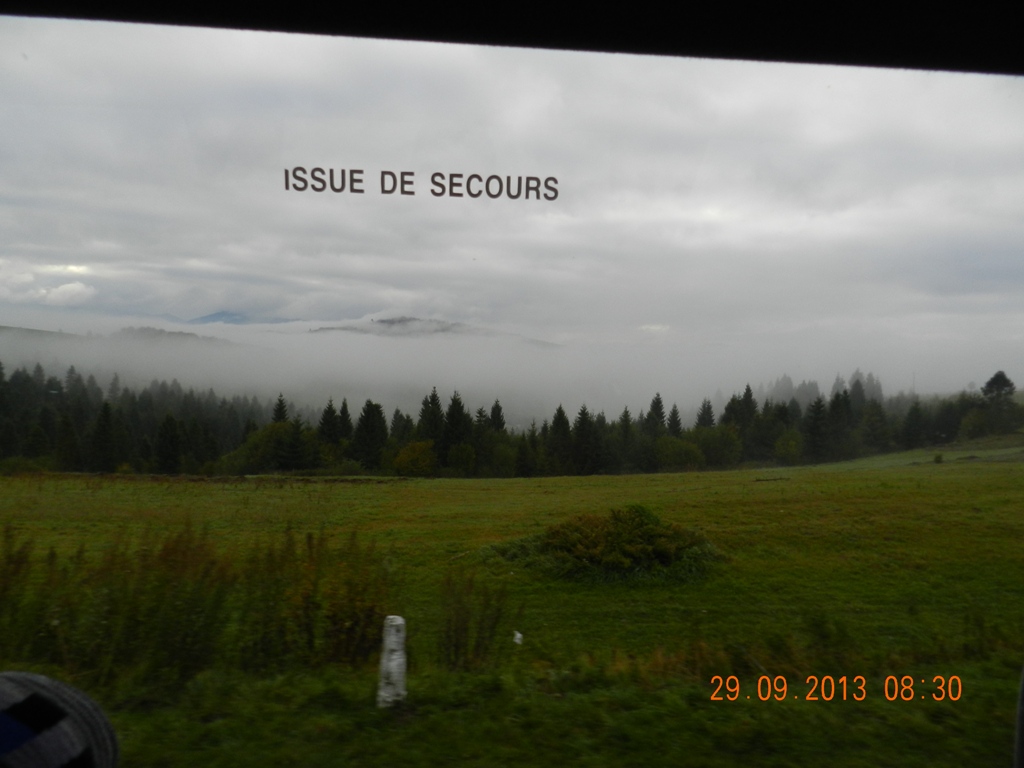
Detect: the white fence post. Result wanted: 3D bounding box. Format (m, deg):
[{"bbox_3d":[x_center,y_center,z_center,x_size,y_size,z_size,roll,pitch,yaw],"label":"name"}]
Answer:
[{"bbox_3d":[-0.970,2.239,5.500,0.190,0.710,0.190,2,1,-3],"label":"white fence post"}]

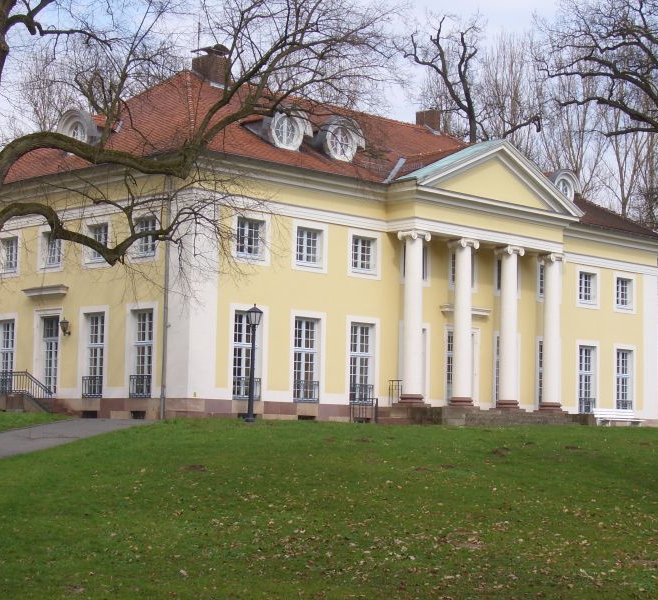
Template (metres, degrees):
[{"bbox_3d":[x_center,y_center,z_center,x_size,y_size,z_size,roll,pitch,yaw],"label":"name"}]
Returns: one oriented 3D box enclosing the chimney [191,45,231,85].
[{"bbox_3d":[-5.077,-10.140,62.392,1.225,2.000,1.225,7,-8,-44],"label":"chimney"}]

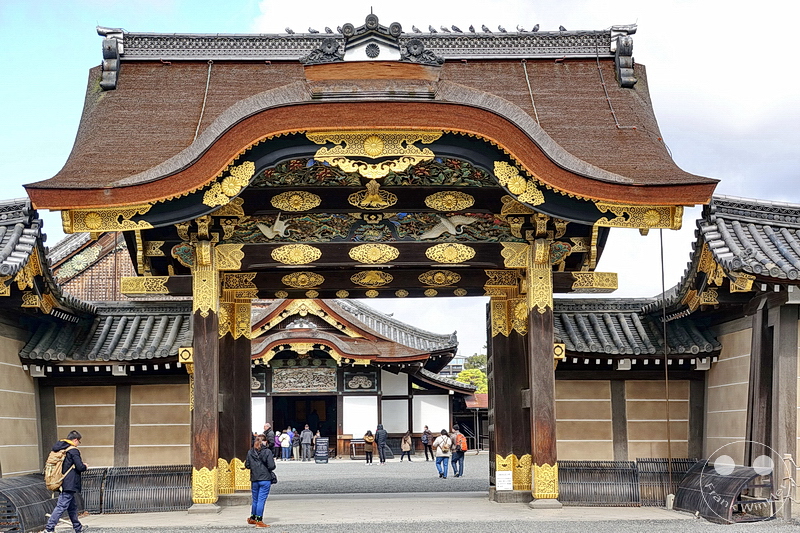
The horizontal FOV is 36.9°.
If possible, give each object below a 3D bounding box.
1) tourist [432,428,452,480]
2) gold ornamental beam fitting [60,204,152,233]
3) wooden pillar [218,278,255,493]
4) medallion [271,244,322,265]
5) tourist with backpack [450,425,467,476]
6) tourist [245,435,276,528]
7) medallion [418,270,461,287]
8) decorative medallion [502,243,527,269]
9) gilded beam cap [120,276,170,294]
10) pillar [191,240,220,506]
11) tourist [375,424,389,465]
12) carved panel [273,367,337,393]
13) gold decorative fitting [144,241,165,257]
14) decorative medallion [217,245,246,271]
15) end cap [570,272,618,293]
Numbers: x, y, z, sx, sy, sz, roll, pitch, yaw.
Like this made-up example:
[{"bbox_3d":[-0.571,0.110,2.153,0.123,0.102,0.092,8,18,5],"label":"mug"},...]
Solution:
[{"bbox_3d":[1.422,6.272,40.145,0.580,1.620,0.420,2,-8,-18],"label":"tourist"},{"bbox_3d":[-5.909,-0.948,24.415,1.845,0.576,0.220,0,-8,-3],"label":"gold ornamental beam fitting"},{"bbox_3d":[-3.920,2.779,28.220,0.868,5.017,0.650,0,-8,-3],"label":"wooden pillar"},{"bbox_3d":[-2.213,-0.258,25.762,1.096,0.447,0.070,0,-8,-3],"label":"medallion"},{"bbox_3d":[1.959,6.084,39.669,0.550,1.750,0.520,4,-9,-30],"label":"tourist with backpack"},{"bbox_3d":[-2.490,3.854,21.643,0.500,1.630,0.380,-5,-9,30],"label":"tourist"},{"bbox_3d":[0.918,0.273,27.631,0.991,0.378,0.080,0,-8,-3],"label":"medallion"},{"bbox_3d":[2.464,-0.231,25.871,0.599,0.570,0.120,0,-8,-3],"label":"decorative medallion"},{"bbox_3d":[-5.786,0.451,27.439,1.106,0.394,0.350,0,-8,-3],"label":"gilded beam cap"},{"bbox_3d":[-4.074,2.273,25.340,0.546,5.504,0.540,0,-8,-3],"label":"pillar"},{"bbox_3d":[-0.780,7.732,51.982,0.520,1.740,0.360,1,-8,-9],"label":"tourist"},{"bbox_3d":[-4.699,5.593,59.215,3.171,1.253,0.150,0,-8,-3],"label":"carved panel"},{"bbox_3d":[-6.326,-0.445,31.016,0.537,0.418,0.150,0,-8,-3],"label":"gold decorative fitting"},{"bbox_3d":[-3.603,-0.185,25.589,0.605,0.563,0.120,0,-8,-3],"label":"decorative medallion"},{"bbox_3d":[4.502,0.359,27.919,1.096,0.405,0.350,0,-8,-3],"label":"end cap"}]

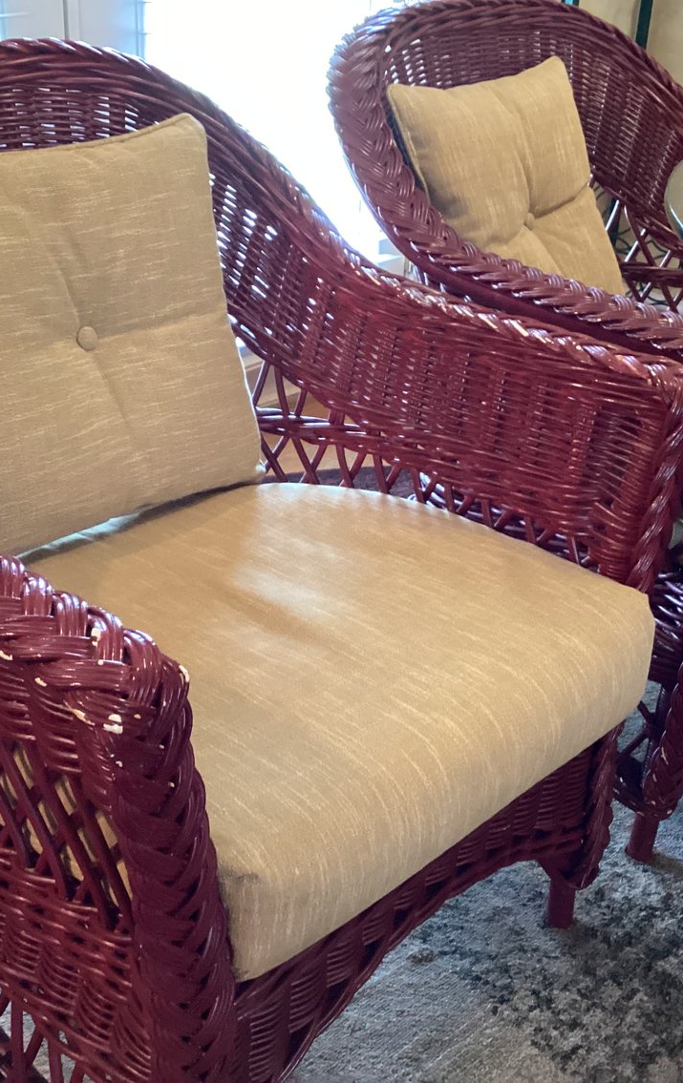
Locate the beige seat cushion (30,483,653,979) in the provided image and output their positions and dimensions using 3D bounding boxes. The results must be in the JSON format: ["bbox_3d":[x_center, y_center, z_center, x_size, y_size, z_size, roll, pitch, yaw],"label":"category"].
[{"bbox_3d":[-0.050,0.093,1.156,0.574,0.108,0.500,-23,38,-38],"label":"beige seat cushion"}]

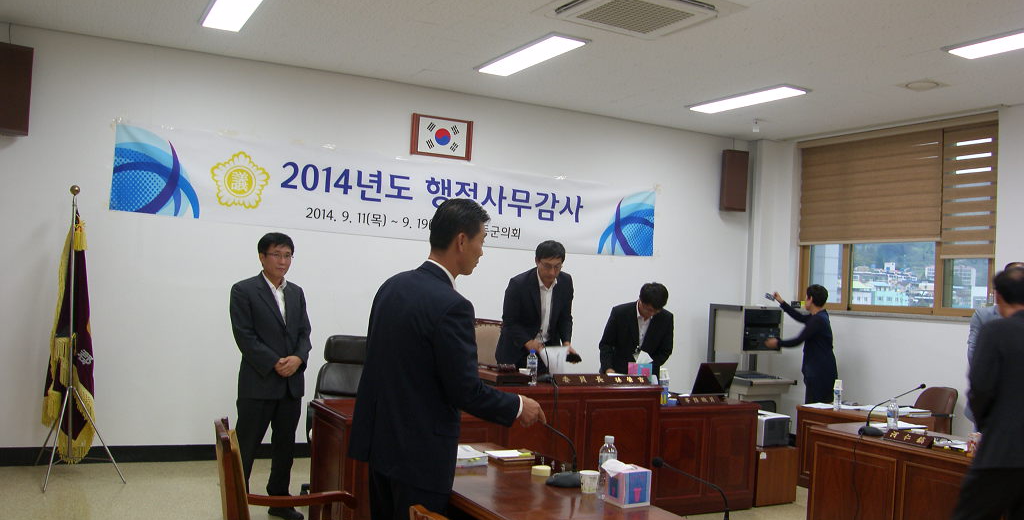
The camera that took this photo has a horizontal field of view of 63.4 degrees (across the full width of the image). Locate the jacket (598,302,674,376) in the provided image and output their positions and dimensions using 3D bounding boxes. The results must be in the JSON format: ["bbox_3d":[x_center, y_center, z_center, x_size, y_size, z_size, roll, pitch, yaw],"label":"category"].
[{"bbox_3d":[0.908,0.611,6.104,0.540,0.600,0.440,3,-1,-9],"label":"jacket"}]

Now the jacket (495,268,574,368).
[{"bbox_3d":[0.158,0.408,5.785,0.520,0.700,0.360,3,-1,-14],"label":"jacket"}]

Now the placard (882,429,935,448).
[{"bbox_3d":[2.130,0.957,4.454,0.050,0.053,0.270,3,-1,-29],"label":"placard"}]

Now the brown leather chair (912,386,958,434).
[{"bbox_3d":[3.069,1.393,6.509,0.600,0.840,0.560,4,-1,-28],"label":"brown leather chair"}]

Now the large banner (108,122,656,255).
[{"bbox_3d":[-0.728,-0.527,7.280,5.030,0.680,0.030,3,-1,-29],"label":"large banner"}]

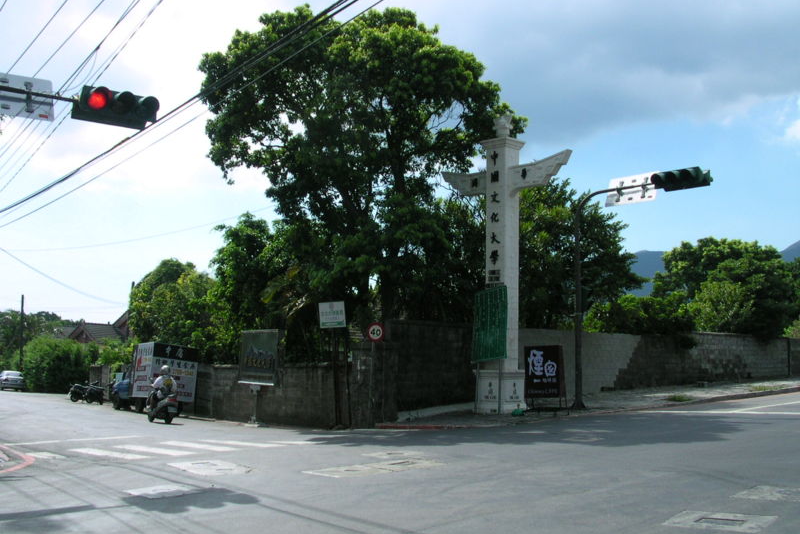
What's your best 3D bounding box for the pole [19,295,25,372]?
[{"bbox_3d":[-29.191,5.905,66.000,0.250,7.500,0.250,0,-6,0],"label":"pole"}]

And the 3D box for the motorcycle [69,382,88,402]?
[{"bbox_3d":[-14.565,5.672,38.800,0.680,1.080,1.800,5,-8,-42],"label":"motorcycle"}]

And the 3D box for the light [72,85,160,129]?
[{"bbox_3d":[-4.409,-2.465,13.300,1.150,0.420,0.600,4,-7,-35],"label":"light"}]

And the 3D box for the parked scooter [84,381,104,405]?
[{"bbox_3d":[-13.567,5.636,38.100,0.680,1.080,1.800,5,-8,-42],"label":"parked scooter"}]

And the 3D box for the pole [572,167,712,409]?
[{"bbox_3d":[5.204,0.634,19.085,3.450,5.200,0.700,-5,-8,45],"label":"pole"}]

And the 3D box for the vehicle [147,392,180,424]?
[{"bbox_3d":[-6.305,3.571,22.700,0.680,1.120,1.800,5,-7,-38],"label":"vehicle"}]

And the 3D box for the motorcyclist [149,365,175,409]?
[{"bbox_3d":[-6.331,3.199,22.700,0.600,1.170,0.750,5,-7,-38],"label":"motorcyclist"}]

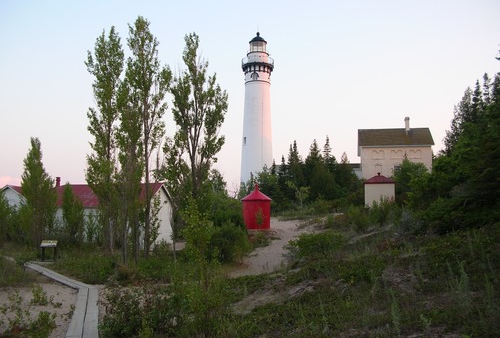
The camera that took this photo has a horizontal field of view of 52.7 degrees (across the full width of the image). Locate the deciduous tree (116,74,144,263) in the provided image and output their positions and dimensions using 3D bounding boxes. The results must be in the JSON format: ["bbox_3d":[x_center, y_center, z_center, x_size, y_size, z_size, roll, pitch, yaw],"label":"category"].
[{"bbox_3d":[-6.066,0.035,25.639,1.420,9.490,1.420,0,-6,0],"label":"deciduous tree"}]

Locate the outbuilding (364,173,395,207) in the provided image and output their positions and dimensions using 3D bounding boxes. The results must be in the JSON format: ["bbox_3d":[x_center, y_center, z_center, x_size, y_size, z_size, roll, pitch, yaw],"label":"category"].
[{"bbox_3d":[14.486,2.461,56.500,3.250,3.900,3.300,0,-5,5],"label":"outbuilding"}]

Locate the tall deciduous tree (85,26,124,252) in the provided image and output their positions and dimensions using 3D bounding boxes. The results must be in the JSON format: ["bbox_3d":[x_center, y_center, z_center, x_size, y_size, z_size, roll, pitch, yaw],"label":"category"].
[{"bbox_3d":[-8.893,-1.910,30.873,2.440,14.100,2.440,0,-6,0],"label":"tall deciduous tree"}]

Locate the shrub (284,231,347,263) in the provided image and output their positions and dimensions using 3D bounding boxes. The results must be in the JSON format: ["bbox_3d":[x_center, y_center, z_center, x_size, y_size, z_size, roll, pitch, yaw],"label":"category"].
[{"bbox_3d":[2.269,2.702,17.500,1.900,1.050,1.700,0,-5,0],"label":"shrub"}]

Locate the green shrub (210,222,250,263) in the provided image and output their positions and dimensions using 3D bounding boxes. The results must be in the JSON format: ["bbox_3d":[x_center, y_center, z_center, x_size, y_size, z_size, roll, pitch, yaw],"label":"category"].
[{"bbox_3d":[-0.860,3.260,22.281,1.760,1.790,1.760,0,-6,0],"label":"green shrub"}]

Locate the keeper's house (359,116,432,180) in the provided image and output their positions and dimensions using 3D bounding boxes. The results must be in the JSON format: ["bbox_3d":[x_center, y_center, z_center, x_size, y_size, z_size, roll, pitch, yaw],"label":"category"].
[{"bbox_3d":[24.027,-2.611,83.923,11.200,11.167,11.200,-1,-5,11],"label":"keeper's house"}]

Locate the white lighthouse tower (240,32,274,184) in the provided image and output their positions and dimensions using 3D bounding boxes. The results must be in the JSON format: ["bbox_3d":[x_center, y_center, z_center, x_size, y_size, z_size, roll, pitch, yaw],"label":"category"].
[{"bbox_3d":[1.451,-11.383,97.743,6.500,31.120,6.500,0,-6,0],"label":"white lighthouse tower"}]

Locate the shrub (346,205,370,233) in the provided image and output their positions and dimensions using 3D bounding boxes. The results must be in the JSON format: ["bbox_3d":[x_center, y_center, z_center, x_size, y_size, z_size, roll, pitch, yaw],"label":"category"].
[{"bbox_3d":[6.015,2.744,28.000,1.250,1.500,1.200,0,-5,0],"label":"shrub"}]

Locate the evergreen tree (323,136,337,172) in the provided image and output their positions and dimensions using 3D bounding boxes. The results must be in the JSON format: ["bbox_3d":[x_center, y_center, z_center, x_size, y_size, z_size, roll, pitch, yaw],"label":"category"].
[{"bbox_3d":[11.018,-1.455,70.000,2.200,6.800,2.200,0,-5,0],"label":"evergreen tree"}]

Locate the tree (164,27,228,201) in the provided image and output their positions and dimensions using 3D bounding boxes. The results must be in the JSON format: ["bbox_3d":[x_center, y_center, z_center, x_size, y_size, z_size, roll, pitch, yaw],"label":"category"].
[{"bbox_3d":[-3.550,-2.079,32.902,4.300,14.110,4.300,0,-6,0],"label":"tree"}]

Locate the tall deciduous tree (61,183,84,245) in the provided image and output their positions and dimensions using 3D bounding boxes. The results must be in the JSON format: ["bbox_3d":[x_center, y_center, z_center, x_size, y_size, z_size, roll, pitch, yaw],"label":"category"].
[{"bbox_3d":[-11.025,2.874,31.372,1.490,4.080,1.490,0,-6,0],"label":"tall deciduous tree"}]

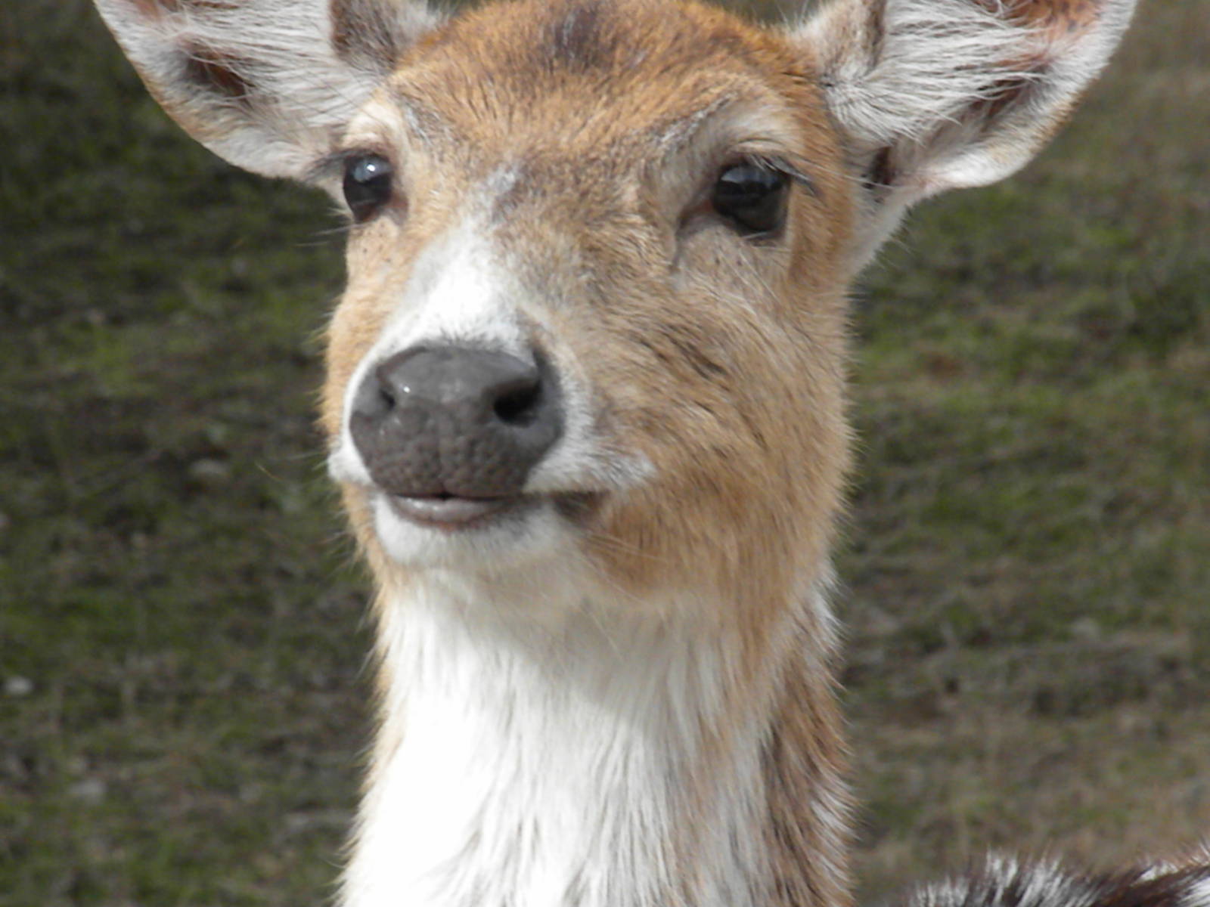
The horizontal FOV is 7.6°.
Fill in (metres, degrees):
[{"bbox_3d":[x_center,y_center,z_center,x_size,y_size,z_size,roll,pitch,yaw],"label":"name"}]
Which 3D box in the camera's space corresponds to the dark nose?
[{"bbox_3d":[-0.043,-0.009,2.650,0.059,0.044,0.035,2,7,18],"label":"dark nose"}]

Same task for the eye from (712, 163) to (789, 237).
[{"bbox_3d":[0.044,-0.077,2.760,0.026,0.024,0.017,-5,8,-34],"label":"eye"}]

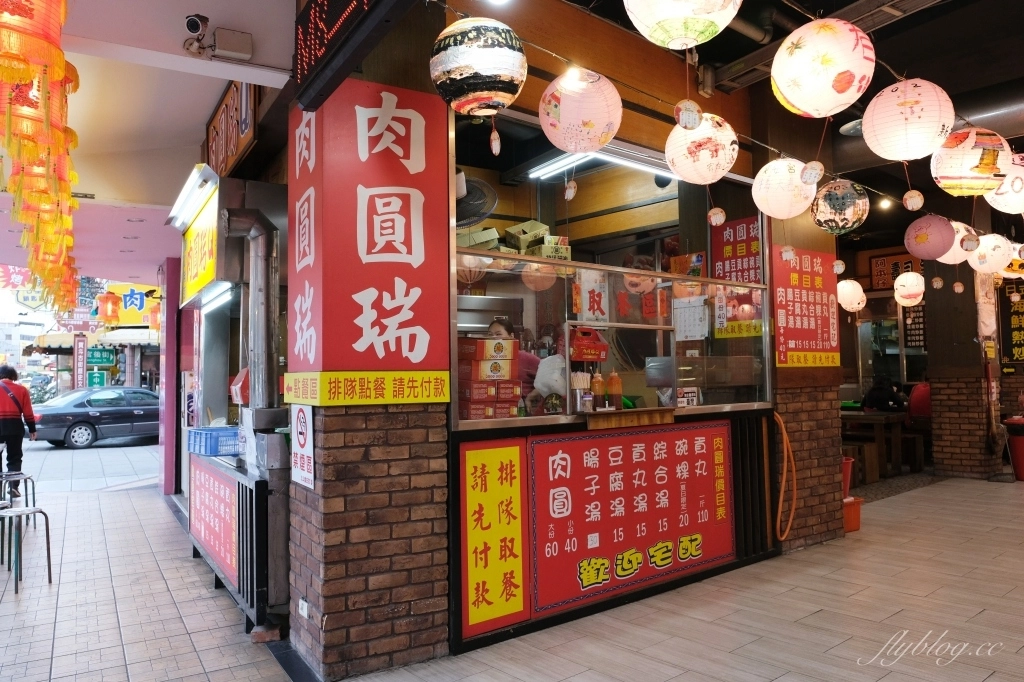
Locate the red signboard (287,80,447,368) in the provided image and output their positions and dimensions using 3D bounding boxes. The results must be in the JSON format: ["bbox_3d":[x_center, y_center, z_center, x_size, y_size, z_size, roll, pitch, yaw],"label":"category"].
[{"bbox_3d":[-0.743,-0.532,3.482,0.675,1.385,0.562,1,-4,-27],"label":"red signboard"}]

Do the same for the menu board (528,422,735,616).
[{"bbox_3d":[0.797,0.998,4.123,1.749,0.935,0.030,1,-3,-37],"label":"menu board"}]

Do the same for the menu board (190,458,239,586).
[{"bbox_3d":[-2.044,1.145,4.611,0.030,0.592,1.930,1,-4,-32],"label":"menu board"}]

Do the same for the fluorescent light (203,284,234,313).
[{"bbox_3d":[-2.132,-0.294,4.926,0.080,0.110,1.220,1,-3,-32],"label":"fluorescent light"}]

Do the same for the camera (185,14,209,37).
[{"bbox_3d":[-1.411,-1.412,3.055,0.070,0.080,0.110,-1,33,3],"label":"camera"}]

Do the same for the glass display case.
[{"bbox_3d":[0.691,0.024,4.309,2.710,0.900,0.400,1,-3,-37],"label":"glass display case"}]

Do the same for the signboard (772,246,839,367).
[{"bbox_3d":[2.387,-0.263,5.495,0.973,0.947,0.030,2,-4,-38],"label":"signboard"}]

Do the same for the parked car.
[{"bbox_3d":[-10.160,1.929,17.854,1.760,1.420,4.700,-3,-3,36],"label":"parked car"}]

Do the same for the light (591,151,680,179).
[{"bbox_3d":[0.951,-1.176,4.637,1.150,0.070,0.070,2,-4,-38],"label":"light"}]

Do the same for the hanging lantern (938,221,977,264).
[{"bbox_3d":[3.411,-0.752,5.237,0.330,0.330,0.330,1,-3,-37],"label":"hanging lantern"}]

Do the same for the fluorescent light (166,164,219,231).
[{"bbox_3d":[-1.884,-0.796,3.973,0.120,0.100,1.270,1,-4,-32],"label":"fluorescent light"}]

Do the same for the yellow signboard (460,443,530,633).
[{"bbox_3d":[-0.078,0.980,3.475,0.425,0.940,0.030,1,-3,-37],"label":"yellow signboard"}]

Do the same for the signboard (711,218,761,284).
[{"bbox_3d":[1.792,-0.486,5.311,0.030,0.905,0.570,1,-3,-32],"label":"signboard"}]

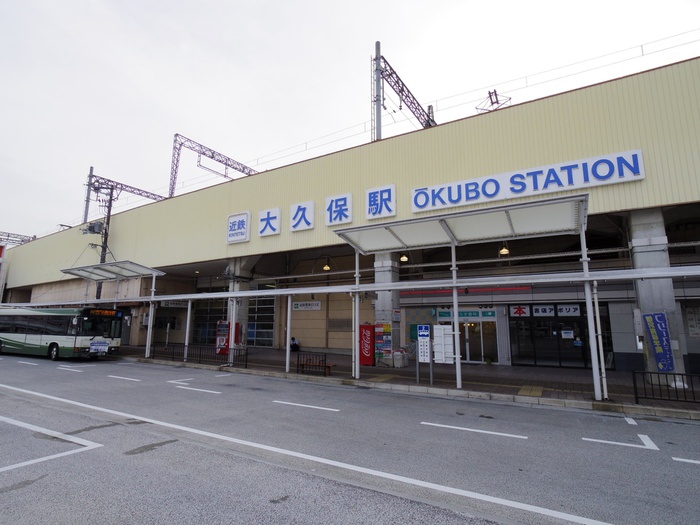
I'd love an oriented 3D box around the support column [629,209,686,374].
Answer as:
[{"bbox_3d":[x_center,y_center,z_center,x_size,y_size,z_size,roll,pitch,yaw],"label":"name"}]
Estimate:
[{"bbox_3d":[10.414,1.143,11.837,0.880,5.800,0.900,-5,-10,28],"label":"support column"}]

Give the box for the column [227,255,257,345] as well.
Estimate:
[{"bbox_3d":[-6.708,2.649,20.973,0.880,5.800,0.880,-5,-10,28],"label":"column"}]

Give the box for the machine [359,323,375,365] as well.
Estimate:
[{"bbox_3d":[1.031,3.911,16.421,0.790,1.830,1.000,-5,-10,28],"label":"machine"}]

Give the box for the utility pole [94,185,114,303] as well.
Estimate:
[{"bbox_3d":[-18.251,0.106,25.377,0.300,12.276,0.300,-5,-10,28],"label":"utility pole"}]

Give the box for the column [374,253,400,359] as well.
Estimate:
[{"bbox_3d":[1.748,1.849,16.106,0.870,5.800,0.940,-5,-10,28],"label":"column"}]

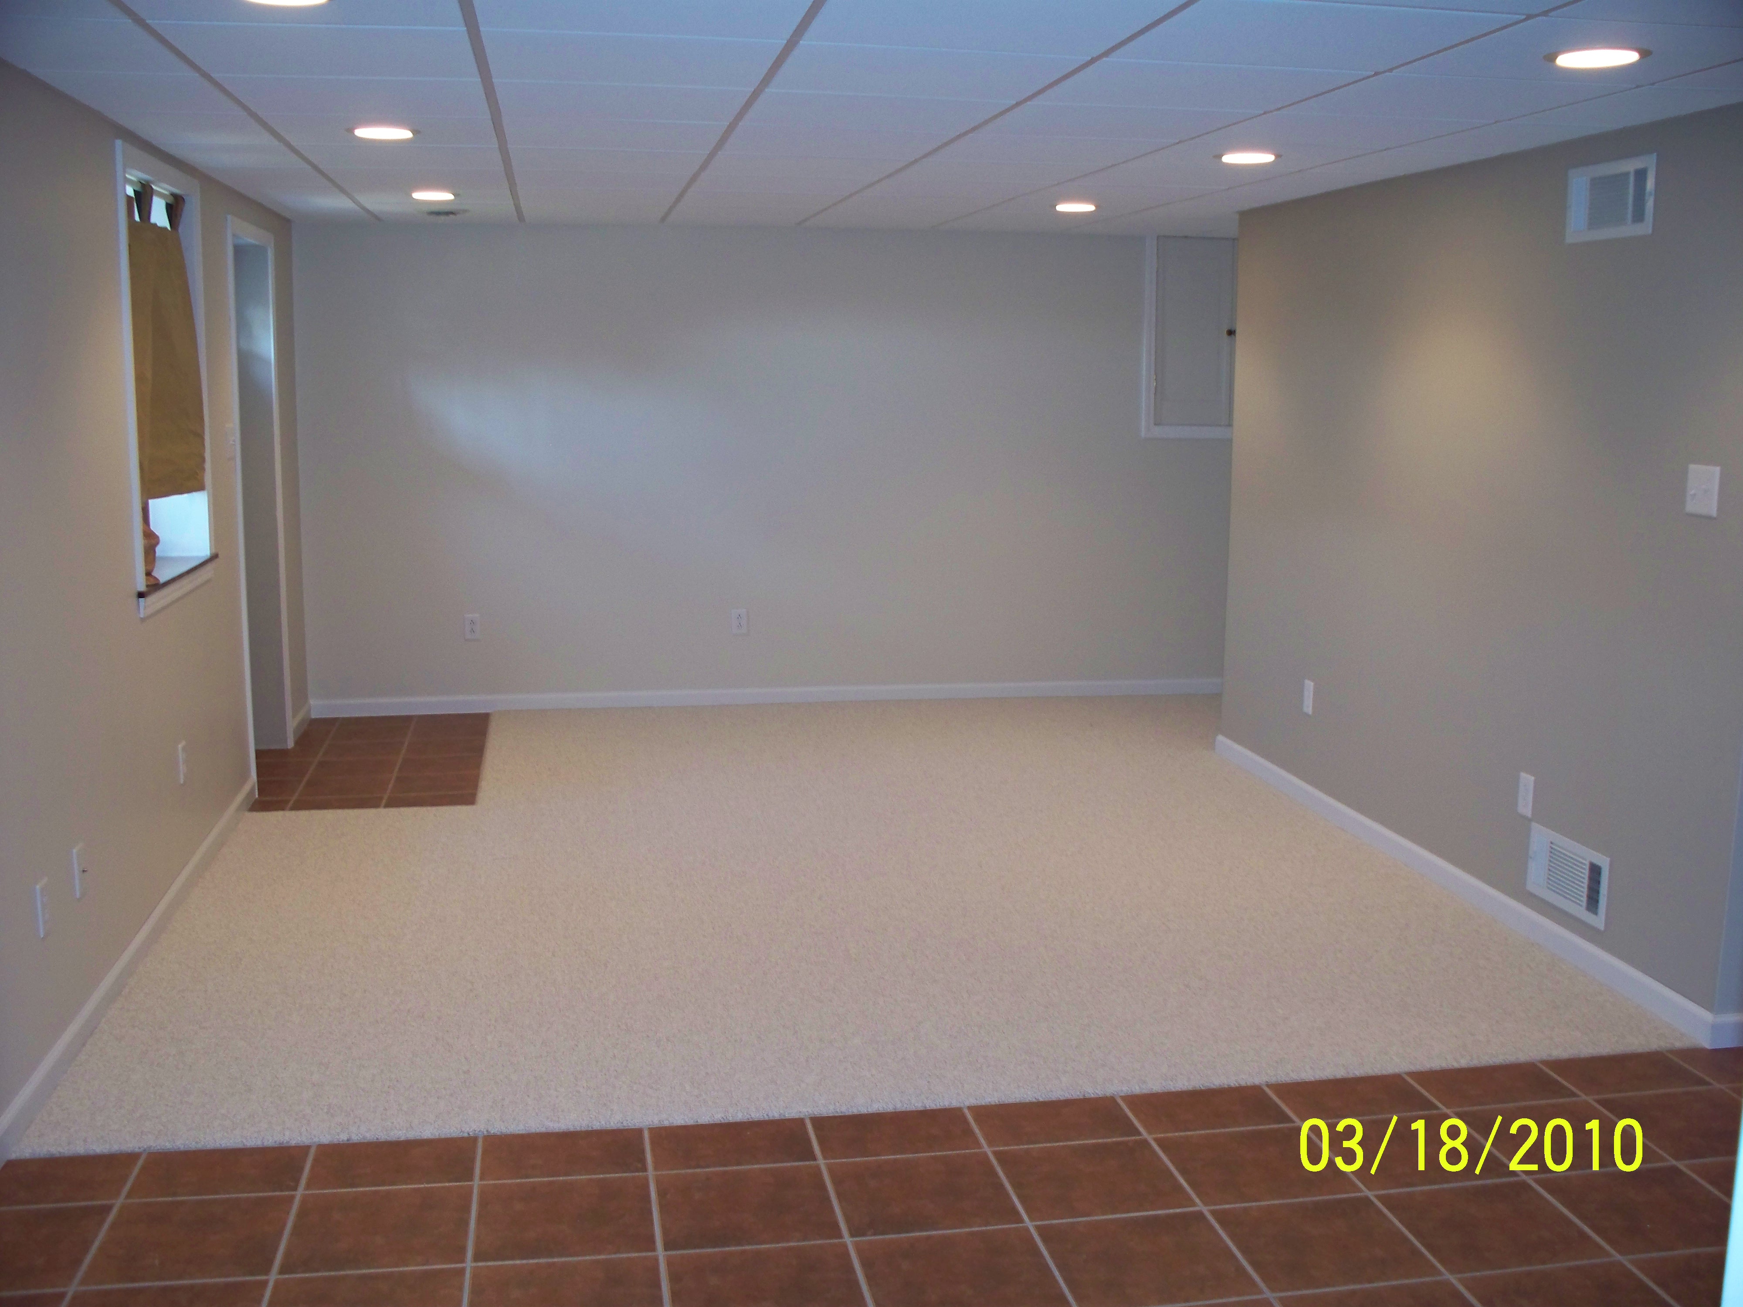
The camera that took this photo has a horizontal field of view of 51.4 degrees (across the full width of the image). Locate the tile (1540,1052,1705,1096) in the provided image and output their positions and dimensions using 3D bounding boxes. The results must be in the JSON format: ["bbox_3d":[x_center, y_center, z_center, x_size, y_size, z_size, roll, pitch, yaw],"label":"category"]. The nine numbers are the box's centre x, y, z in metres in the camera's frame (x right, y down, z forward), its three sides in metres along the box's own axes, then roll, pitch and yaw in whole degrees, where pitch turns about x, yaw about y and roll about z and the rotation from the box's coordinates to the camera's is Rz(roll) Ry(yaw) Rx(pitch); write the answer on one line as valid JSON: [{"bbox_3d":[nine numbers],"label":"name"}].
[{"bbox_3d":[1.647,0.927,3.963,0.322,0.010,0.211,-1,9,-10],"label":"tile"}]

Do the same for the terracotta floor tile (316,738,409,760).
[{"bbox_3d":[-2.062,0.396,7.349,0.330,0.010,0.330,-1,9,-10],"label":"terracotta floor tile"}]

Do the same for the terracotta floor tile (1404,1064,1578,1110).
[{"bbox_3d":[1.332,0.937,3.898,0.322,0.010,0.211,-1,9,-10],"label":"terracotta floor tile"}]

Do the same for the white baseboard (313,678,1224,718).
[{"bbox_3d":[-0.397,0.205,8.356,4.250,0.078,0.013,-1,9,-10],"label":"white baseboard"}]

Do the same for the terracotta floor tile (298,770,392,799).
[{"bbox_3d":[-1.941,0.498,6.696,0.330,0.010,0.330,-1,9,-10],"label":"terracotta floor tile"}]

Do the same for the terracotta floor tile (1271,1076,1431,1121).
[{"bbox_3d":[1.038,0.964,3.901,0.330,0.010,0.210,-1,9,-10],"label":"terracotta floor tile"}]

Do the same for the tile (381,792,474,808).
[{"bbox_3d":[-1.580,0.532,6.502,0.319,0.010,0.171,-1,9,-10],"label":"tile"}]

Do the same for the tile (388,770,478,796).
[{"bbox_3d":[-1.610,0.486,6.682,0.310,0.010,0.323,-1,9,-10],"label":"tile"}]

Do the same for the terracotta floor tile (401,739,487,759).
[{"bbox_3d":[-1.739,0.392,7.406,0.318,0.010,0.330,-1,9,-10],"label":"terracotta floor tile"}]

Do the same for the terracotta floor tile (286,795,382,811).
[{"bbox_3d":[-1.902,0.540,6.463,0.330,0.010,0.168,-1,9,-10],"label":"terracotta floor tile"}]

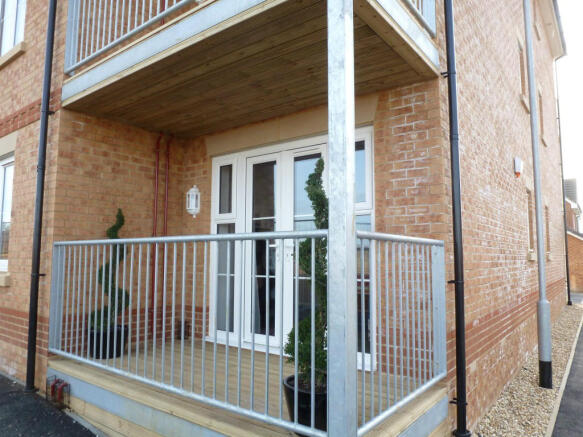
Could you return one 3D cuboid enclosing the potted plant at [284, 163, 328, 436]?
[{"bbox_3d":[0.156,0.413,2.384,0.400,1.570,0.400,0,-5,0],"label":"potted plant"}]

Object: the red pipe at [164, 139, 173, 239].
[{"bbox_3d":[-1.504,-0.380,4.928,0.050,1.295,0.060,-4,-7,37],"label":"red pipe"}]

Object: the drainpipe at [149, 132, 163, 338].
[{"bbox_3d":[-1.587,0.165,4.768,0.050,2.402,0.060,-4,-7,37],"label":"drainpipe"}]

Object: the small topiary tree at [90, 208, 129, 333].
[{"bbox_3d":[-1.828,0.516,4.104,0.360,1.250,0.360,-4,-7,37],"label":"small topiary tree"}]

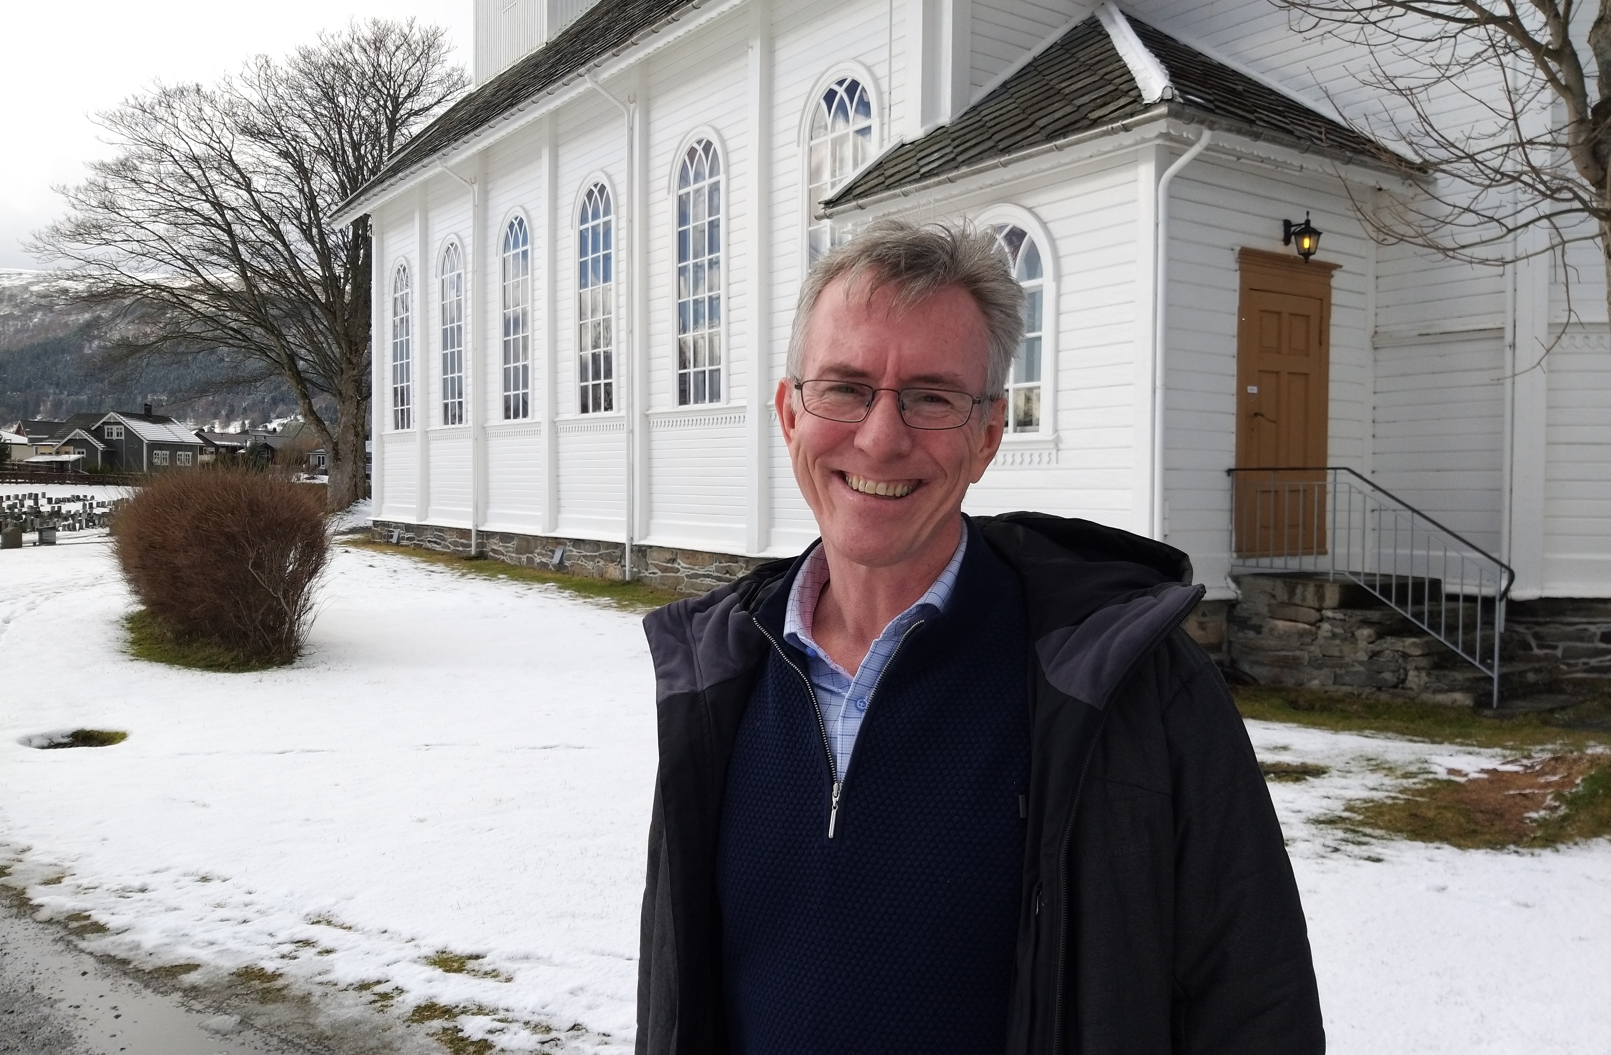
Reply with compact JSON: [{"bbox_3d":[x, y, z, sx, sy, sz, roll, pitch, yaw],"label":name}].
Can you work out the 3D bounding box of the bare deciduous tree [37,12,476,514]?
[{"bbox_3d":[-18.455,-9.023,43.000,15.800,16.800,14.000,0,2,0],"label":"bare deciduous tree"}]

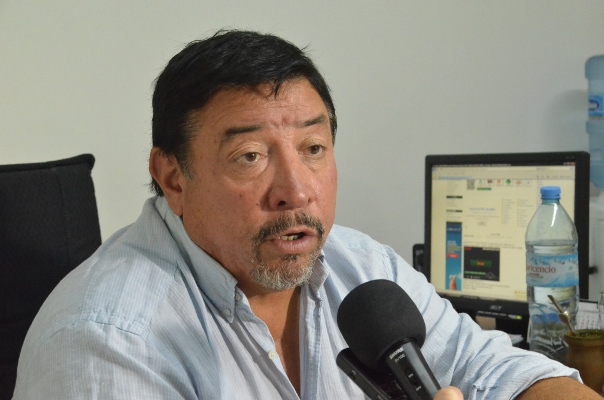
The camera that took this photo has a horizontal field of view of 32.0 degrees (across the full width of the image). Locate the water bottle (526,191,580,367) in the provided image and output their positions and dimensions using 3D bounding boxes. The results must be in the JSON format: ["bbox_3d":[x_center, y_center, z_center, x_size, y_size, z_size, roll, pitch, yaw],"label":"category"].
[{"bbox_3d":[0.402,0.139,1.690,0.085,0.320,0.085,-1,3,12],"label":"water bottle"}]

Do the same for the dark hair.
[{"bbox_3d":[-0.061,-0.086,1.040,0.175,0.172,0.205,-5,4,-29],"label":"dark hair"}]

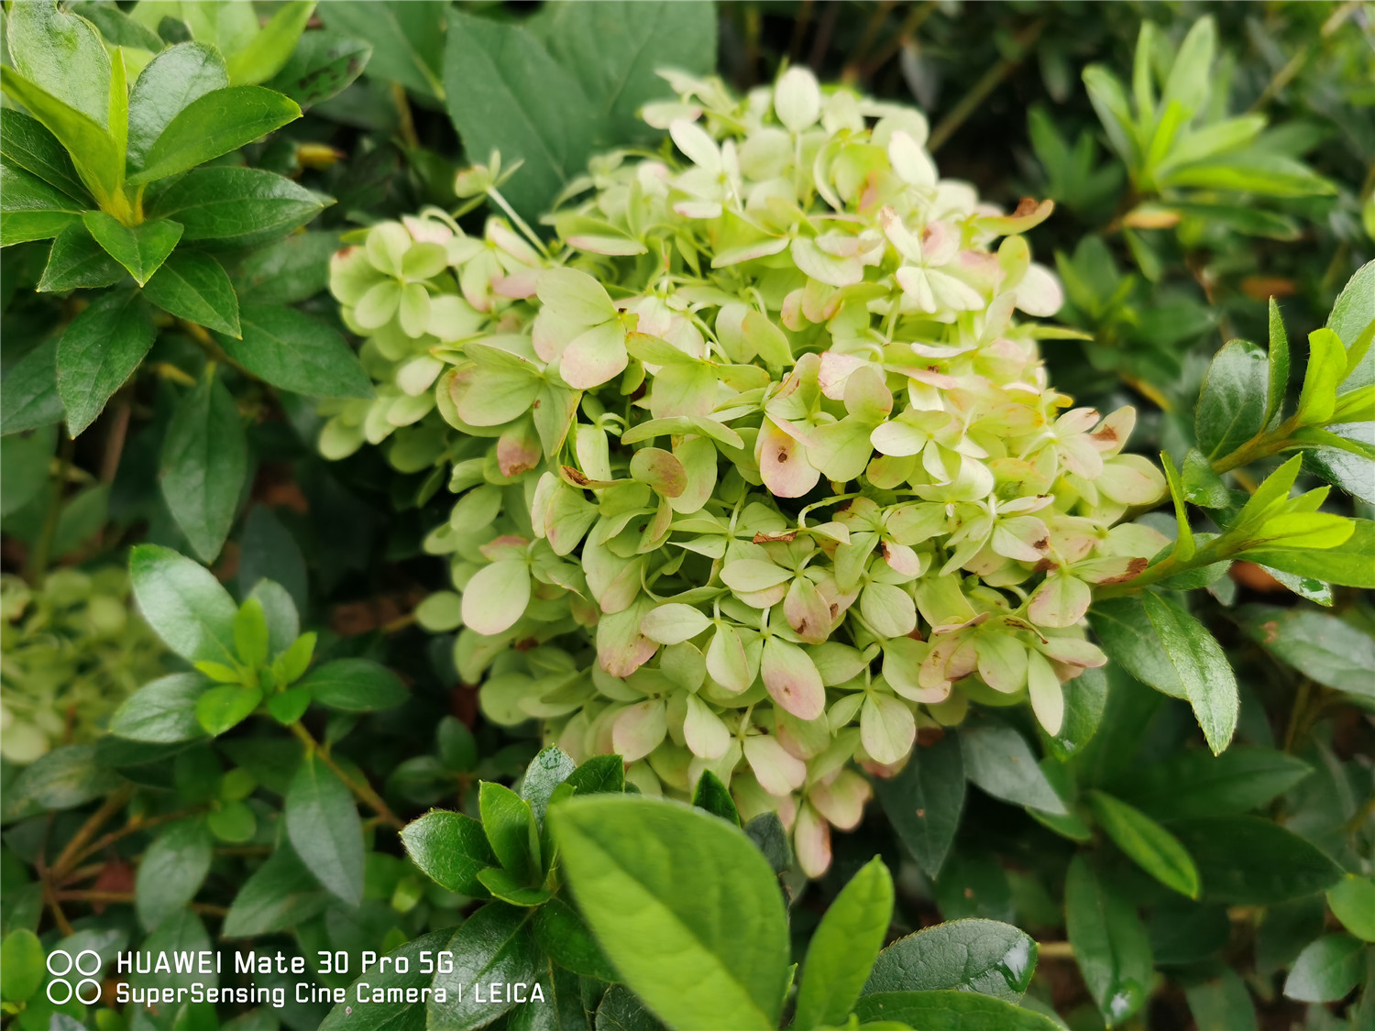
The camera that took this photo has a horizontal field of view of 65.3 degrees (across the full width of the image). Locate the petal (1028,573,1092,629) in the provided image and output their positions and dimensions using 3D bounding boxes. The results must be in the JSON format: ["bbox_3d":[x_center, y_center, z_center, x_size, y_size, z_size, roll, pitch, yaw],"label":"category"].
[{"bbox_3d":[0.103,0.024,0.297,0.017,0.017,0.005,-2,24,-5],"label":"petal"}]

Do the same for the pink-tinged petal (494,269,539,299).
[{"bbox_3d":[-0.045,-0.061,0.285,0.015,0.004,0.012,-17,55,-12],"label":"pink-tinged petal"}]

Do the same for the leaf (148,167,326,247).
[{"bbox_3d":[-0.105,-0.072,0.250,0.039,0.007,0.019,-12,84,-30],"label":"leaf"}]

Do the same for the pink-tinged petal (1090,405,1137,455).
[{"bbox_3d":[0.117,-0.023,0.295,0.011,0.004,0.018,39,72,7],"label":"pink-tinged petal"}]

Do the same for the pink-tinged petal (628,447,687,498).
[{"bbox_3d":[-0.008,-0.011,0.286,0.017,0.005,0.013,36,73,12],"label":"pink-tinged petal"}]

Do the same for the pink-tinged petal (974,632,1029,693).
[{"bbox_3d":[0.078,0.037,0.268,0.013,0.004,0.017,-22,82,-13],"label":"pink-tinged petal"}]

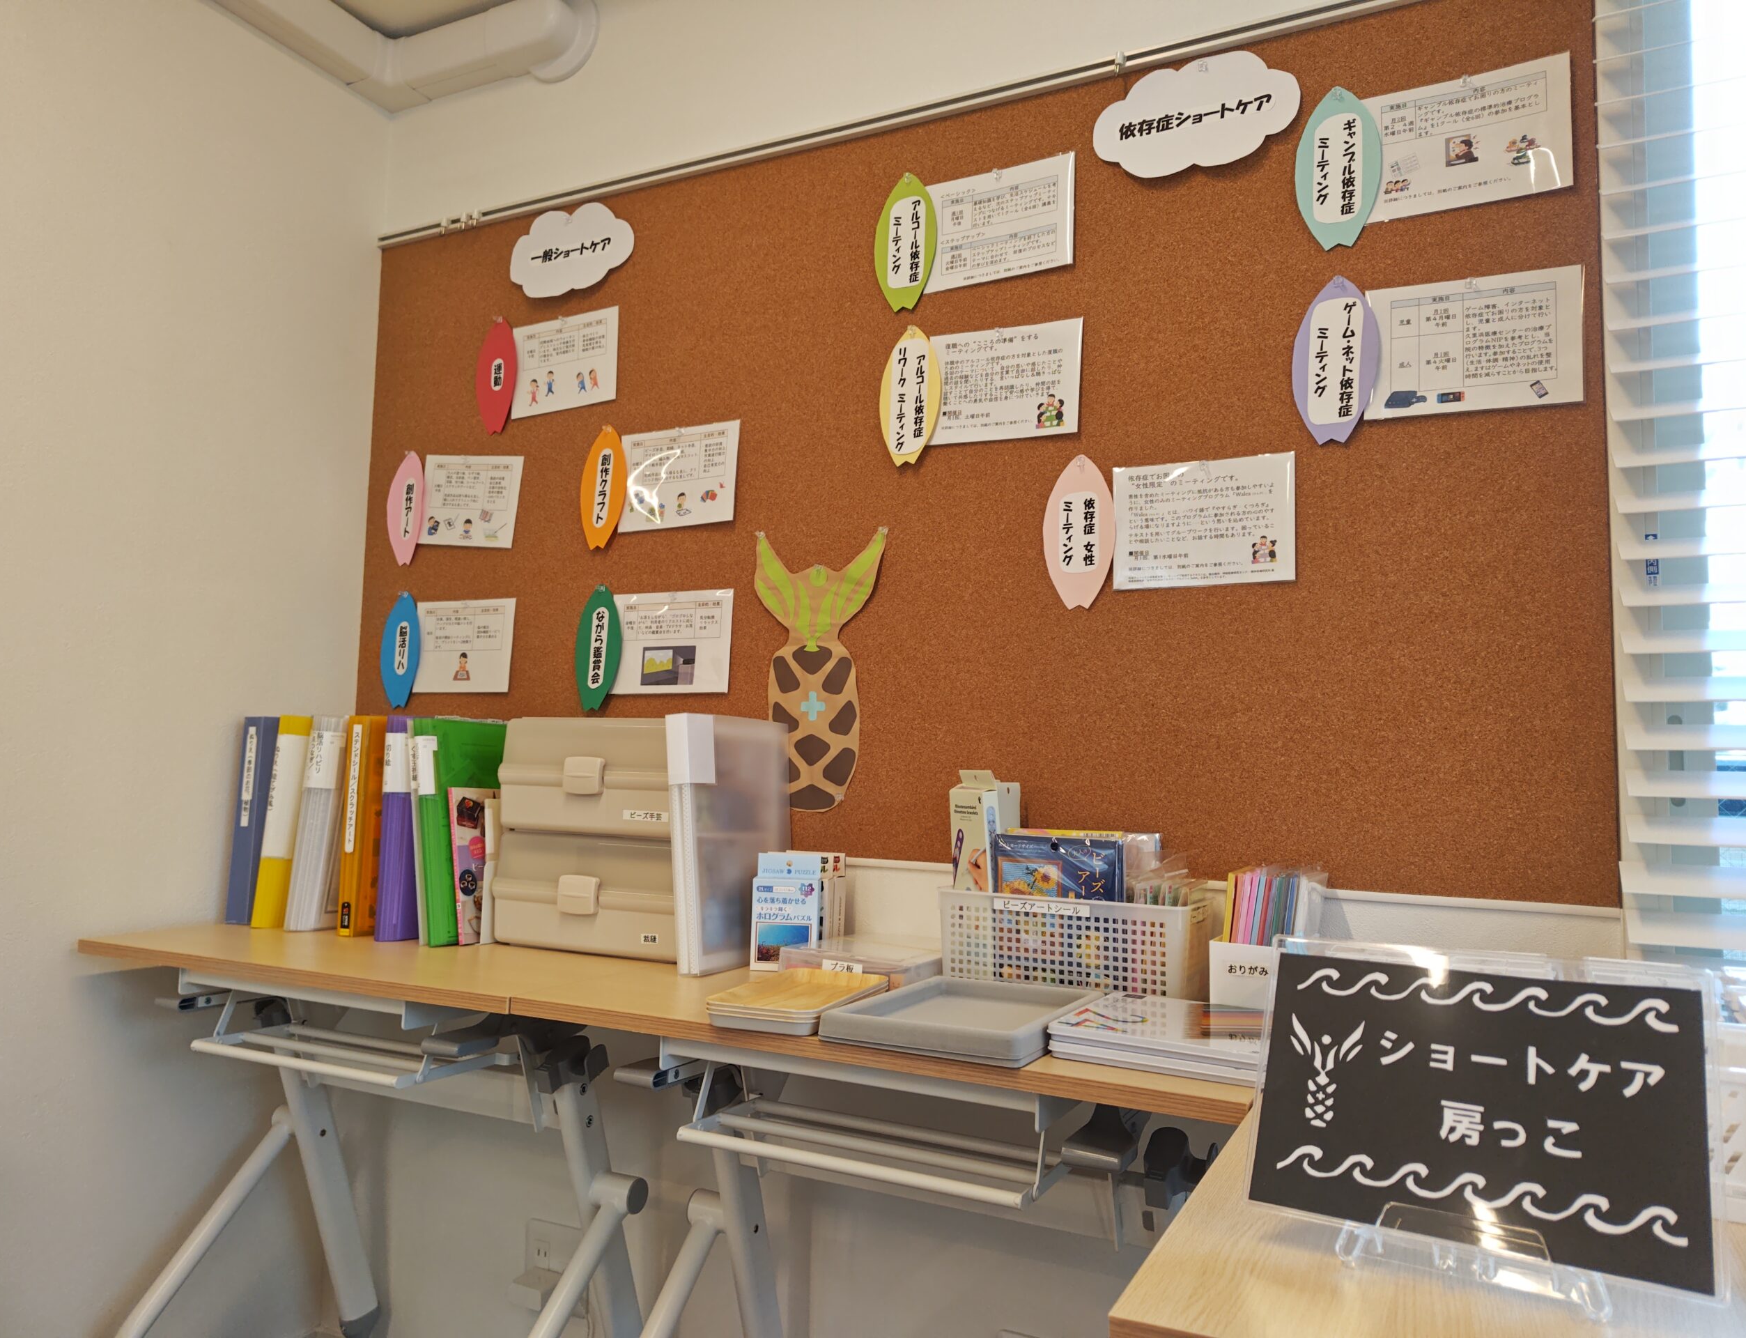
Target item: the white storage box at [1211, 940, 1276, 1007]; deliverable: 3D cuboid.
[{"bbox_3d":[0.417,0.332,1.271,0.079,0.087,0.155,-1,-5,26],"label":"white storage box"}]

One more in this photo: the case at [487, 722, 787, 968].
[{"bbox_3d":[-0.331,0.229,1.652,0.347,0.317,0.200,-1,-5,26],"label":"case"}]

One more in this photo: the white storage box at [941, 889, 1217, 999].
[{"bbox_3d":[0.230,0.315,1.340,0.280,0.123,0.140,-1,-5,26],"label":"white storage box"}]

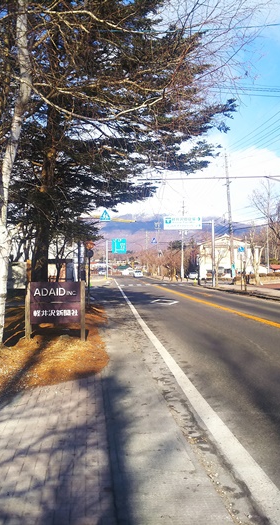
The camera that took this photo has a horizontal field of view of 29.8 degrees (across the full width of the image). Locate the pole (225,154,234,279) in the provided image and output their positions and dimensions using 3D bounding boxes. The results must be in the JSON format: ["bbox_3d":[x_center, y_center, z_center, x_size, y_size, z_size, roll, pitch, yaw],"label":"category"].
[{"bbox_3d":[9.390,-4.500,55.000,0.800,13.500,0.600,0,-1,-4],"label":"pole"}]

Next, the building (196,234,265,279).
[{"bbox_3d":[13.700,-0.750,86.000,10.500,7.000,12.000,0,-1,-4],"label":"building"}]

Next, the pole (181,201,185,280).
[{"bbox_3d":[7.190,-3.850,89.000,0.650,13.300,0.500,0,-1,-4],"label":"pole"}]

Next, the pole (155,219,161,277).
[{"bbox_3d":[4.180,-3.480,122.000,1.100,13.500,0.600,0,-1,-4],"label":"pole"}]

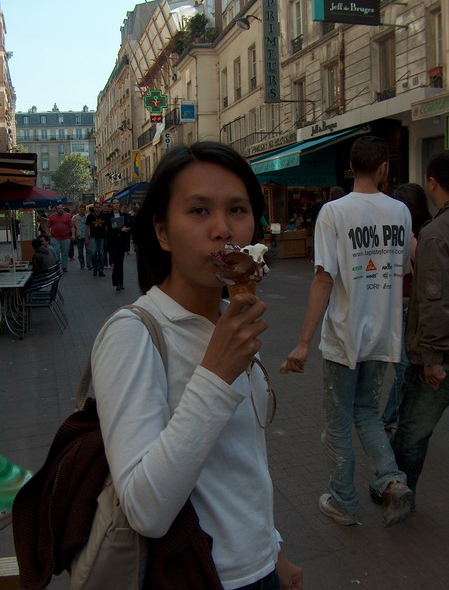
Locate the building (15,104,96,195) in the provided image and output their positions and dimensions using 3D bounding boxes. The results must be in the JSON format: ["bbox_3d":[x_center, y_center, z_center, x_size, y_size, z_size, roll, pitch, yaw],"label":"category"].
[{"bbox_3d":[-31.684,-22.808,120.138,18.000,23.300,12.000,-2,6,-2],"label":"building"}]

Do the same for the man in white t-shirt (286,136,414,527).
[{"bbox_3d":[0.573,0.180,2.939,0.570,1.770,0.550,-3,7,-15],"label":"man in white t-shirt"}]

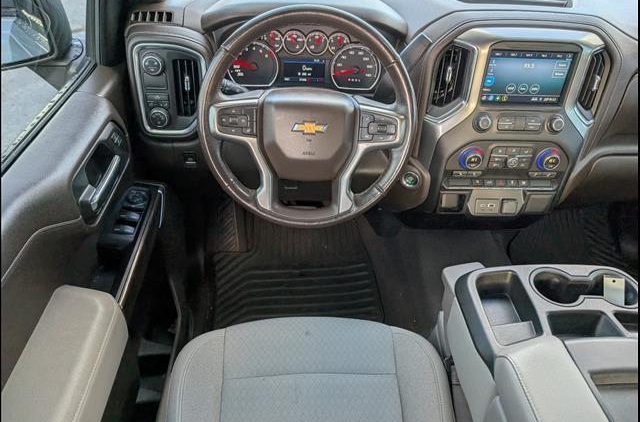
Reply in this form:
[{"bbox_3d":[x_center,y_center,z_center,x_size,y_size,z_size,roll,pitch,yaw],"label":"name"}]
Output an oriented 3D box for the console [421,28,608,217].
[{"bbox_3d":[0.433,-0.209,1.016,0.360,0.420,0.120,1,26,-2],"label":"console"}]

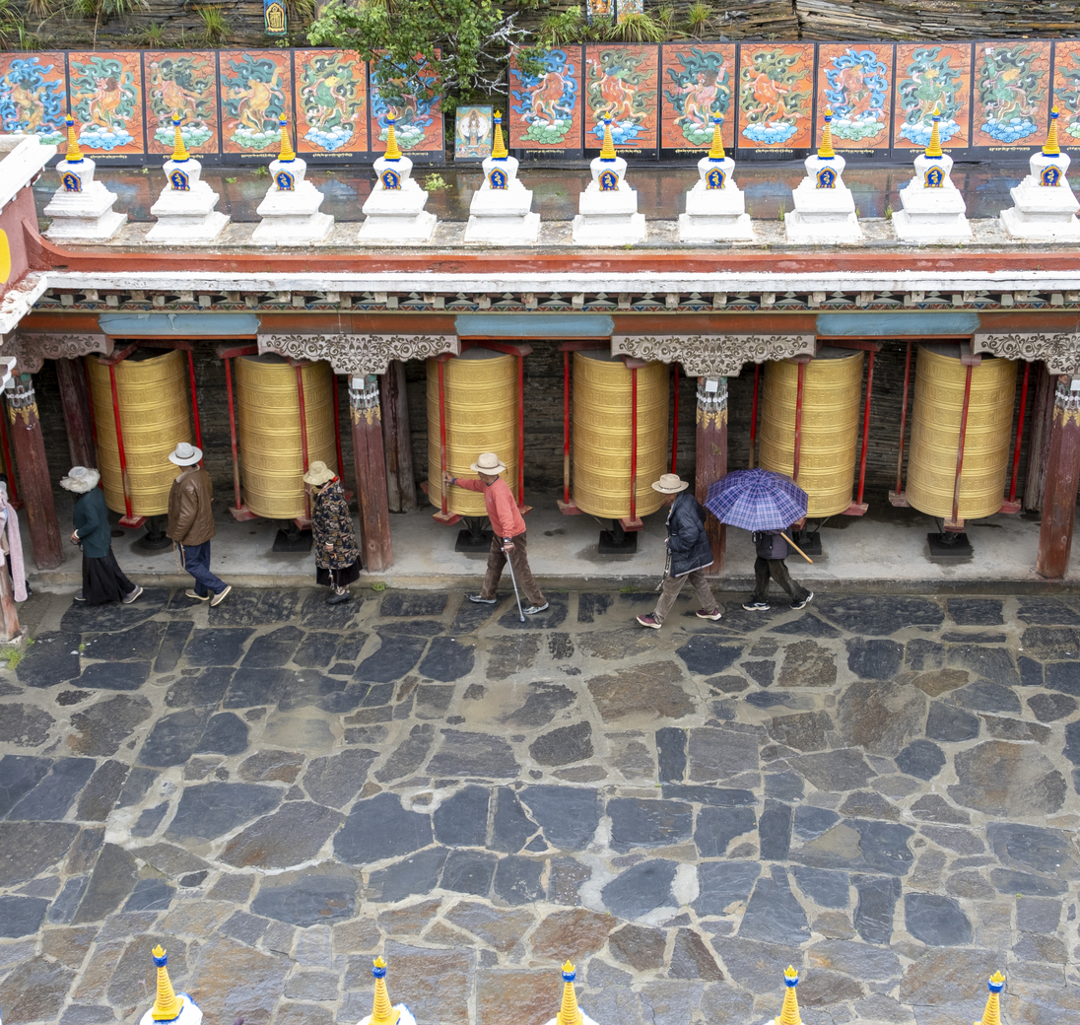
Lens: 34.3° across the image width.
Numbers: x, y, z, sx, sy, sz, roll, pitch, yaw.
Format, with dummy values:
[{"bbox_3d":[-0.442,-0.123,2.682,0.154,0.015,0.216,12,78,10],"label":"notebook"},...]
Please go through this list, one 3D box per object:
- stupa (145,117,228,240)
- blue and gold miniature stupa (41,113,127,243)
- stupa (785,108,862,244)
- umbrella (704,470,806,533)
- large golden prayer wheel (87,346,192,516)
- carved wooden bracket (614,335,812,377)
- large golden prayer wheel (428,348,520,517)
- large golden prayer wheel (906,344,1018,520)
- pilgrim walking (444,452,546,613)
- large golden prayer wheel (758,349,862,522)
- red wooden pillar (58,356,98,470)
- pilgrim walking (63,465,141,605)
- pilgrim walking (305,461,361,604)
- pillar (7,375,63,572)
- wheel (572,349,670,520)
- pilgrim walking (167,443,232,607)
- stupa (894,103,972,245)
[{"bbox_3d":[-3.481,-3.308,17.067,0.680,1.150,0.710,0,25,4],"label":"stupa"},{"bbox_3d":[-4.517,-3.314,17.095,0.700,1.139,0.680,0,26,2],"label":"blue and gold miniature stupa"},{"bbox_3d":[2.745,-3.293,16.894,0.717,1.179,0.717,0,25,4],"label":"stupa"},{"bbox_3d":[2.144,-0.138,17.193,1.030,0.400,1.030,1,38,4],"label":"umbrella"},{"bbox_3d":[-4.095,-0.922,18.145,0.969,1.699,0.969,-1,25,1],"label":"large golden prayer wheel"},{"bbox_3d":[1.620,-1.510,16.378,1.870,0.395,0.210,0,27,4],"label":"carved wooden bracket"},{"bbox_3d":[-0.701,-0.950,18.354,0.974,1.744,0.974,-1,25,0],"label":"large golden prayer wheel"},{"bbox_3d":[4.238,-0.900,17.584,0.969,1.690,0.969,0,25,4],"label":"large golden prayer wheel"},{"bbox_3d":[-0.421,0.165,17.763,1.000,1.677,0.700,0,25,2],"label":"pilgrim walking"},{"bbox_3d":[2.785,-0.937,18.048,0.990,1.735,0.990,0,26,2],"label":"large golden prayer wheel"},{"bbox_3d":[-5.100,-1.169,19.263,0.300,2.420,0.300,0,26,2],"label":"red wooden pillar"},{"bbox_3d":[-4.488,0.223,17.799,0.664,1.520,0.520,2,26,7],"label":"pilgrim walking"},{"bbox_3d":[-2.086,0.206,17.723,0.472,1.550,0.550,0,26,2],"label":"pilgrim walking"},{"bbox_3d":[-5.260,-0.476,18.346,0.310,2.220,0.310,0,25,4],"label":"pillar"},{"bbox_3d":[0.824,-0.893,17.822,0.969,1.690,0.969,0,25,4],"label":"wheel"},{"bbox_3d":[-3.474,0.124,17.708,0.537,1.750,0.550,5,26,11],"label":"pilgrim walking"},{"bbox_3d":[3.784,-3.285,16.827,0.717,1.179,0.717,0,25,4],"label":"stupa"}]

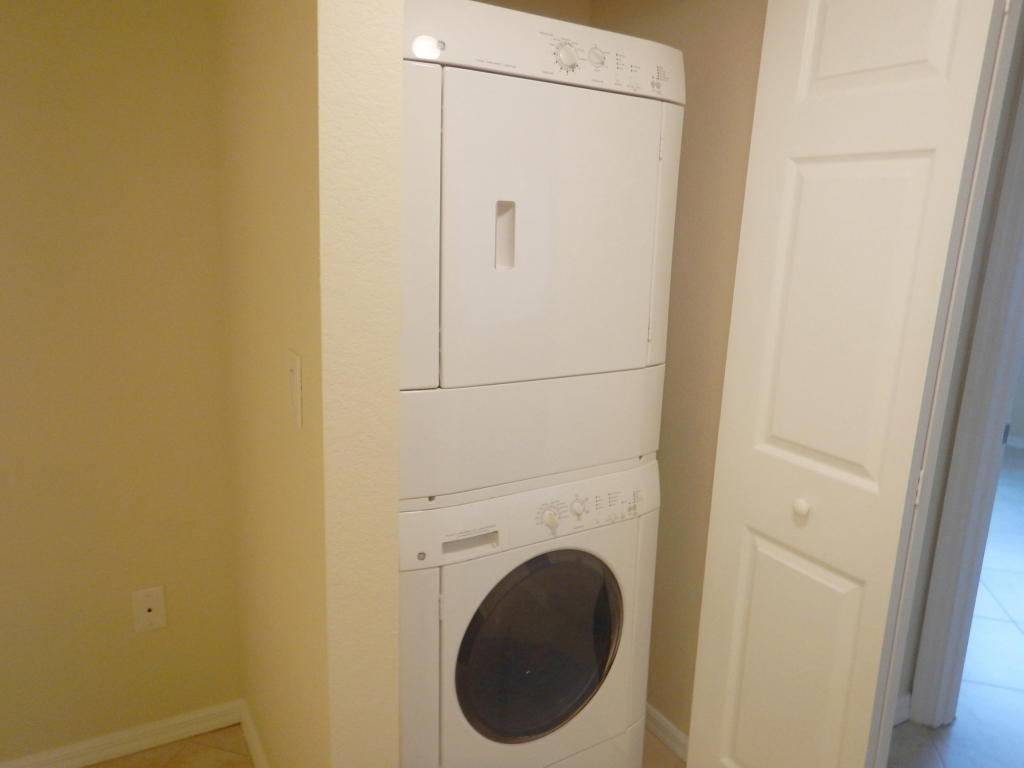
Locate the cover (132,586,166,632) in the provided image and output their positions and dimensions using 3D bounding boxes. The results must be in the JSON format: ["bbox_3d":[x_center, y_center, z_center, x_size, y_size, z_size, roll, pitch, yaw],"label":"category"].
[{"bbox_3d":[-0.939,0.585,1.841,0.071,0.116,0.009,-5,14,-30],"label":"cover"}]

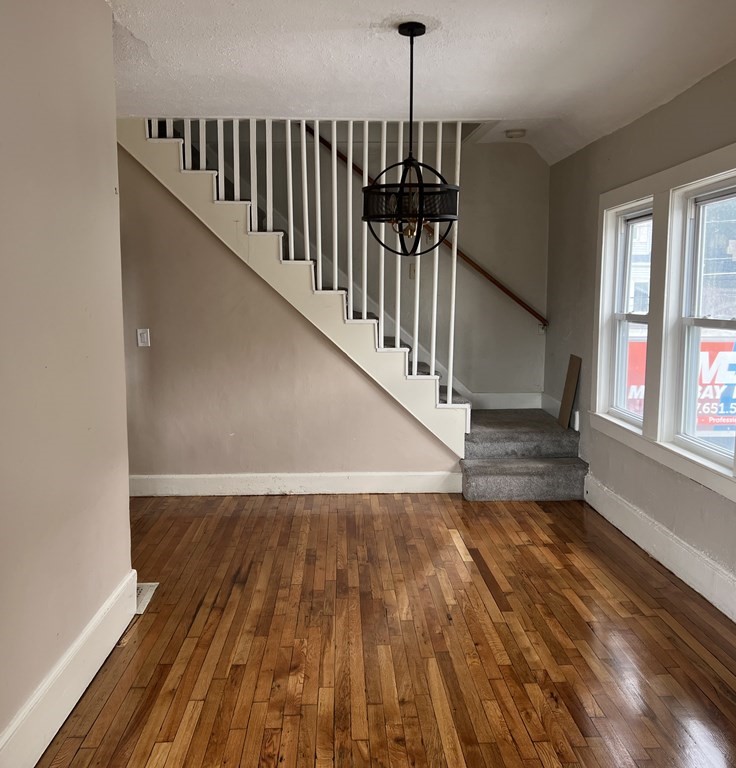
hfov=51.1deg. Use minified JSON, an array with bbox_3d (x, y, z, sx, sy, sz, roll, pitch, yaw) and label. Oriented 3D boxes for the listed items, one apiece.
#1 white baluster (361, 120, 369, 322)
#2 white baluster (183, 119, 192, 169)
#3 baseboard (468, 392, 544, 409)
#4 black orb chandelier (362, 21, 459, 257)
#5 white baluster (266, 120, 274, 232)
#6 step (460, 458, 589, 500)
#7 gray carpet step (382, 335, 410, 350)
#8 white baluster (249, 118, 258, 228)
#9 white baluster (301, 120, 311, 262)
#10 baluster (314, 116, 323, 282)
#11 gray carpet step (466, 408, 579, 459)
[{"bbox_3d":[-0.017,-1.126,5.334,0.032,1.346,0.032,0,6,-2],"label":"white baluster"},{"bbox_3d":[-1.204,-1.607,5.173,0.037,0.326,0.037,0,7,-3],"label":"white baluster"},{"bbox_3d":[1.152,0.139,6.416,0.635,0.139,0.020,0,7,-3],"label":"baseboard"},{"bbox_3d":[0.197,-1.078,3.474,0.438,1.000,0.438,0,7,-3],"label":"black orb chandelier"},{"bbox_3d":[-0.676,-1.426,5.277,0.040,0.747,0.036,0,6,-2],"label":"white baluster"},{"bbox_3d":[1.059,0.675,5.389,0.870,0.245,0.301,0,7,-3],"label":"step"},{"bbox_3d":[0.164,-0.207,5.866,0.259,0.196,0.927,0,7,-3],"label":"gray carpet step"},{"bbox_3d":[-0.772,-1.409,5.218,0.037,0.739,0.037,0,7,-3],"label":"white baluster"},{"bbox_3d":[-0.432,-1.329,5.297,0.032,0.939,0.032,-2,6,-2],"label":"white baluster"},{"bbox_3d":[-0.338,-1.224,5.261,0.034,1.113,0.034,0,7,-3],"label":"baluster"},{"bbox_3d":[1.090,0.377,5.974,0.798,0.210,0.980,0,6,-2],"label":"gray carpet step"}]

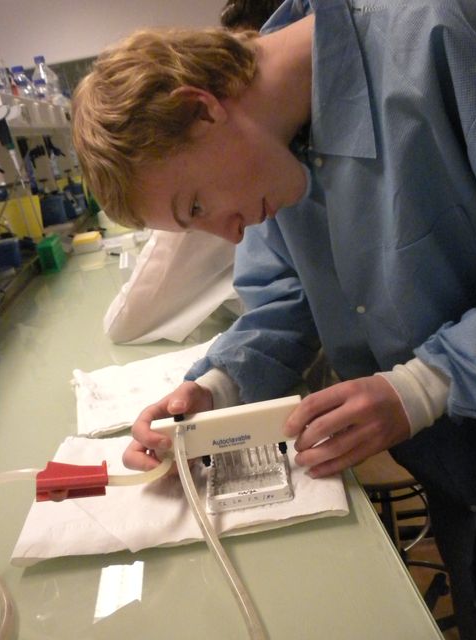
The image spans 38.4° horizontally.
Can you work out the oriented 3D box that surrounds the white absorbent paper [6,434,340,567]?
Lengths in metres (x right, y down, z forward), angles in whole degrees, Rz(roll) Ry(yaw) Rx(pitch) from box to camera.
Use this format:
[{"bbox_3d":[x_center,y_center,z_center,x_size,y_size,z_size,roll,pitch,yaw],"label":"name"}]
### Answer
[{"bbox_3d":[-0.057,0.169,0.757,0.318,0.014,0.258,-9,16,1],"label":"white absorbent paper"}]

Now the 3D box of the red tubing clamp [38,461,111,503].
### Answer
[{"bbox_3d":[-0.167,0.163,0.690,0.073,0.033,0.024,-10,16,-2],"label":"red tubing clamp"}]

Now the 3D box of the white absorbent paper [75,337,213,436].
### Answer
[{"bbox_3d":[-0.096,0.087,1.054,0.310,0.014,0.262,-14,17,-13],"label":"white absorbent paper"}]

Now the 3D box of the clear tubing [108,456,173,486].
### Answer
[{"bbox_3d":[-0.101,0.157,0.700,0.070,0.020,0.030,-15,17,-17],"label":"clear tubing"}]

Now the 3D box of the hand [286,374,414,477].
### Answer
[{"bbox_3d":[0.111,0.108,0.700,0.128,0.088,0.088,-9,16,4],"label":"hand"}]

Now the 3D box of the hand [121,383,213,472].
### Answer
[{"bbox_3d":[-0.074,0.118,0.742,0.112,0.092,0.082,-21,20,-34],"label":"hand"}]

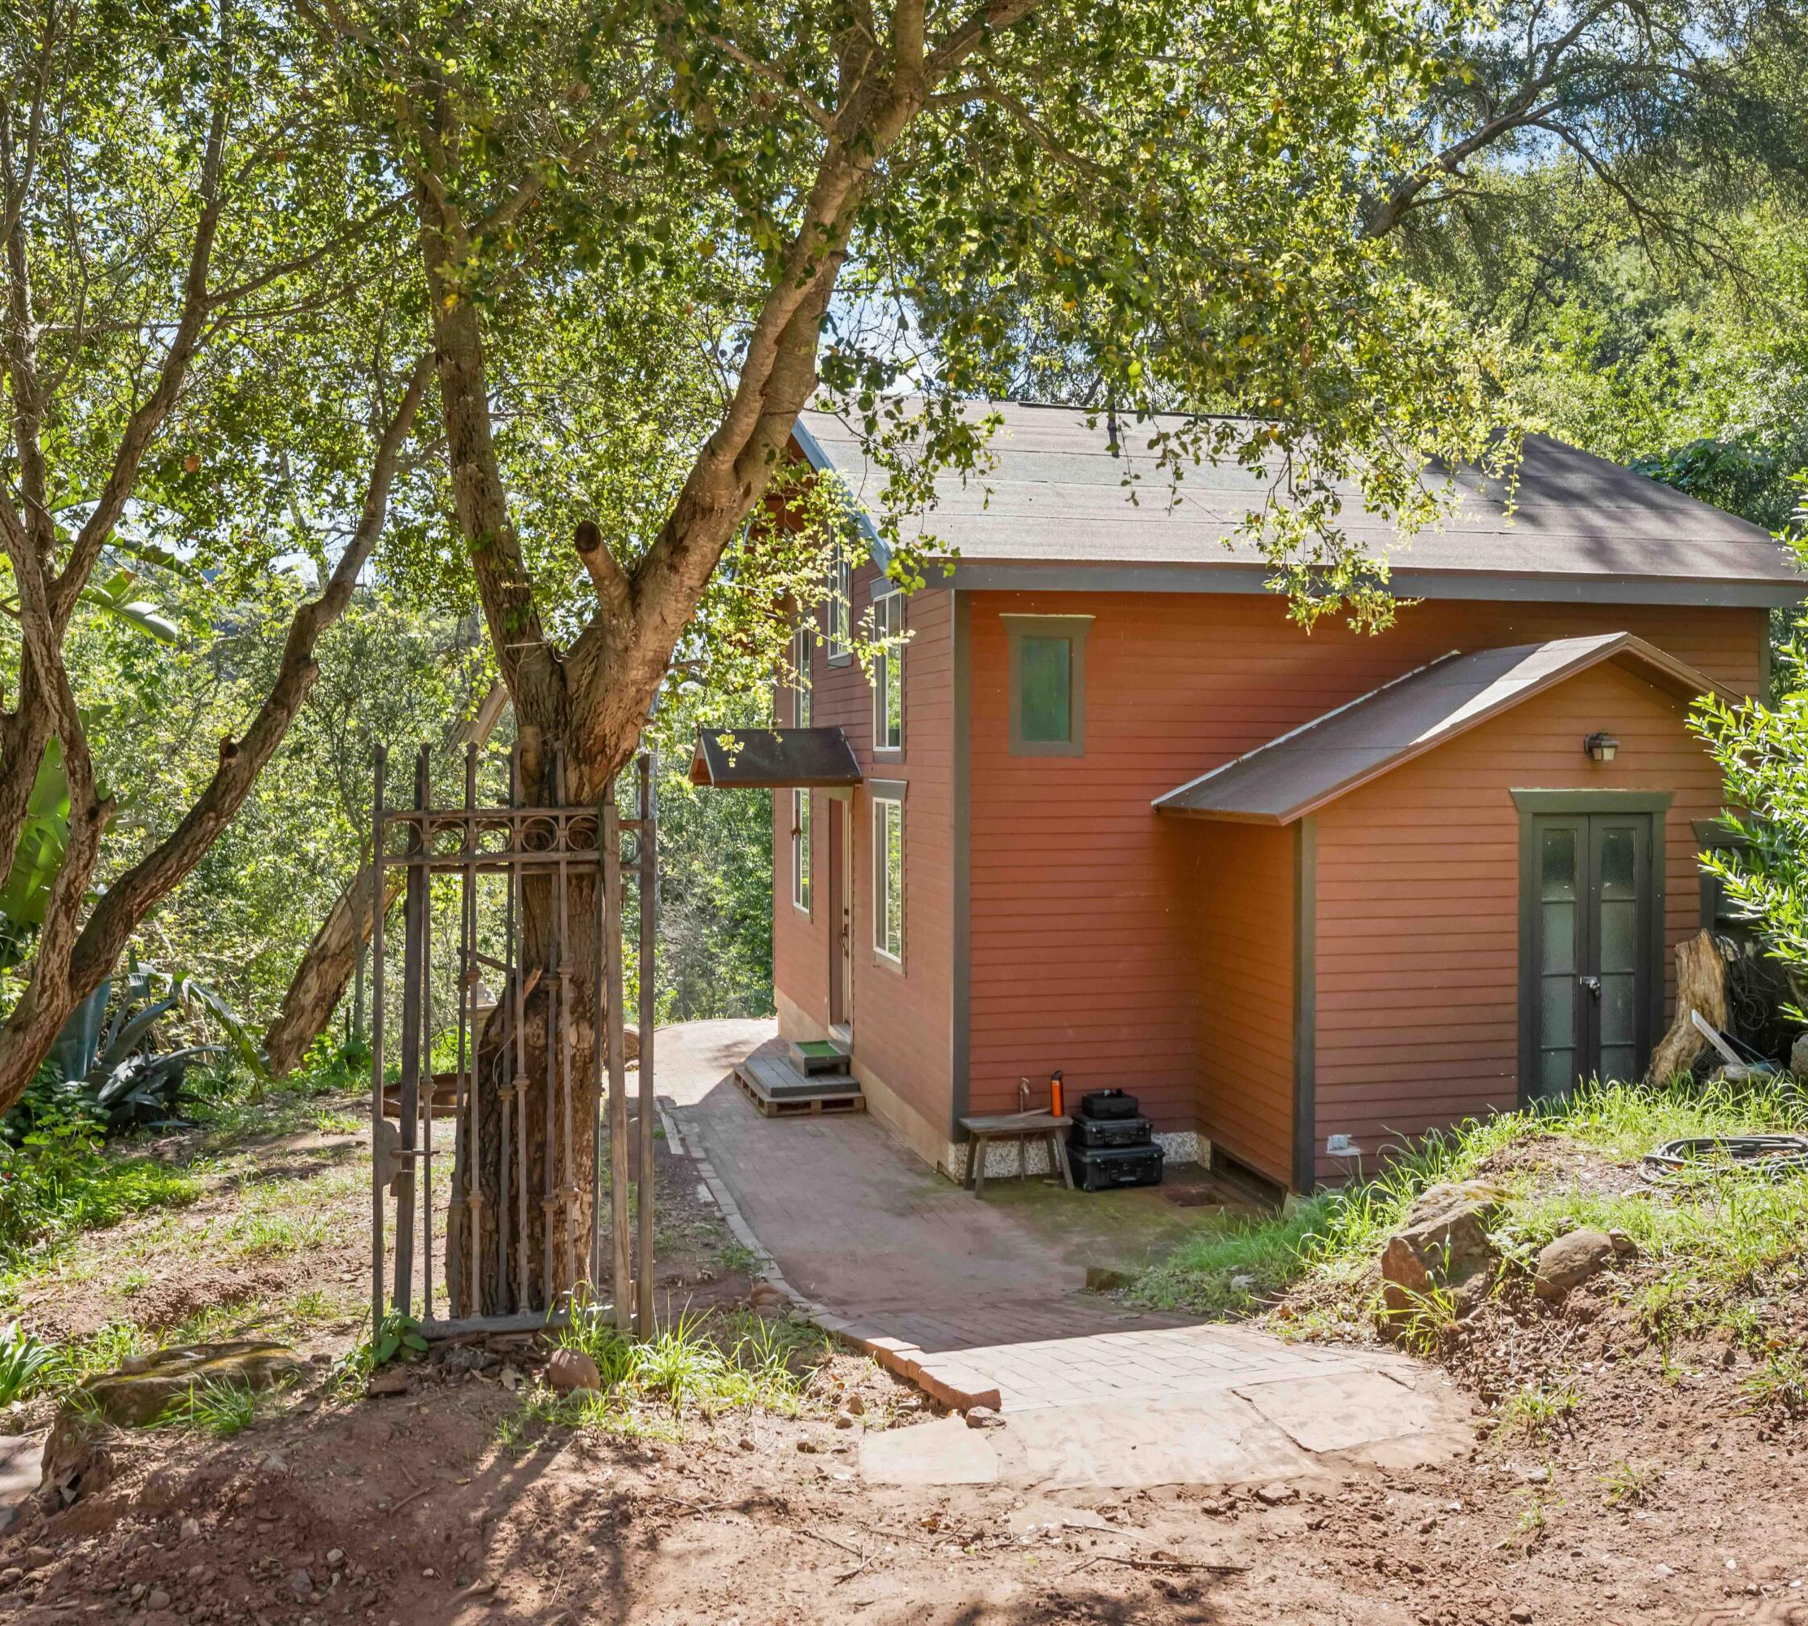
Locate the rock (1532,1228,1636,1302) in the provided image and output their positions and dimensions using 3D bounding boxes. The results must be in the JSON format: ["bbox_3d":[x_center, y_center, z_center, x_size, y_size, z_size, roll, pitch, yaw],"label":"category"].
[{"bbox_3d":[2.403,1.604,5.750,0.360,0.200,0.240,-1,2,-20],"label":"rock"}]

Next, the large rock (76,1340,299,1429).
[{"bbox_3d":[-2.135,1.700,4.850,0.640,0.180,0.330,-1,2,-22],"label":"large rock"}]

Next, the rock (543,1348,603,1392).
[{"bbox_3d":[-1.010,1.700,4.950,0.170,0.120,0.150,0,2,0],"label":"rock"}]

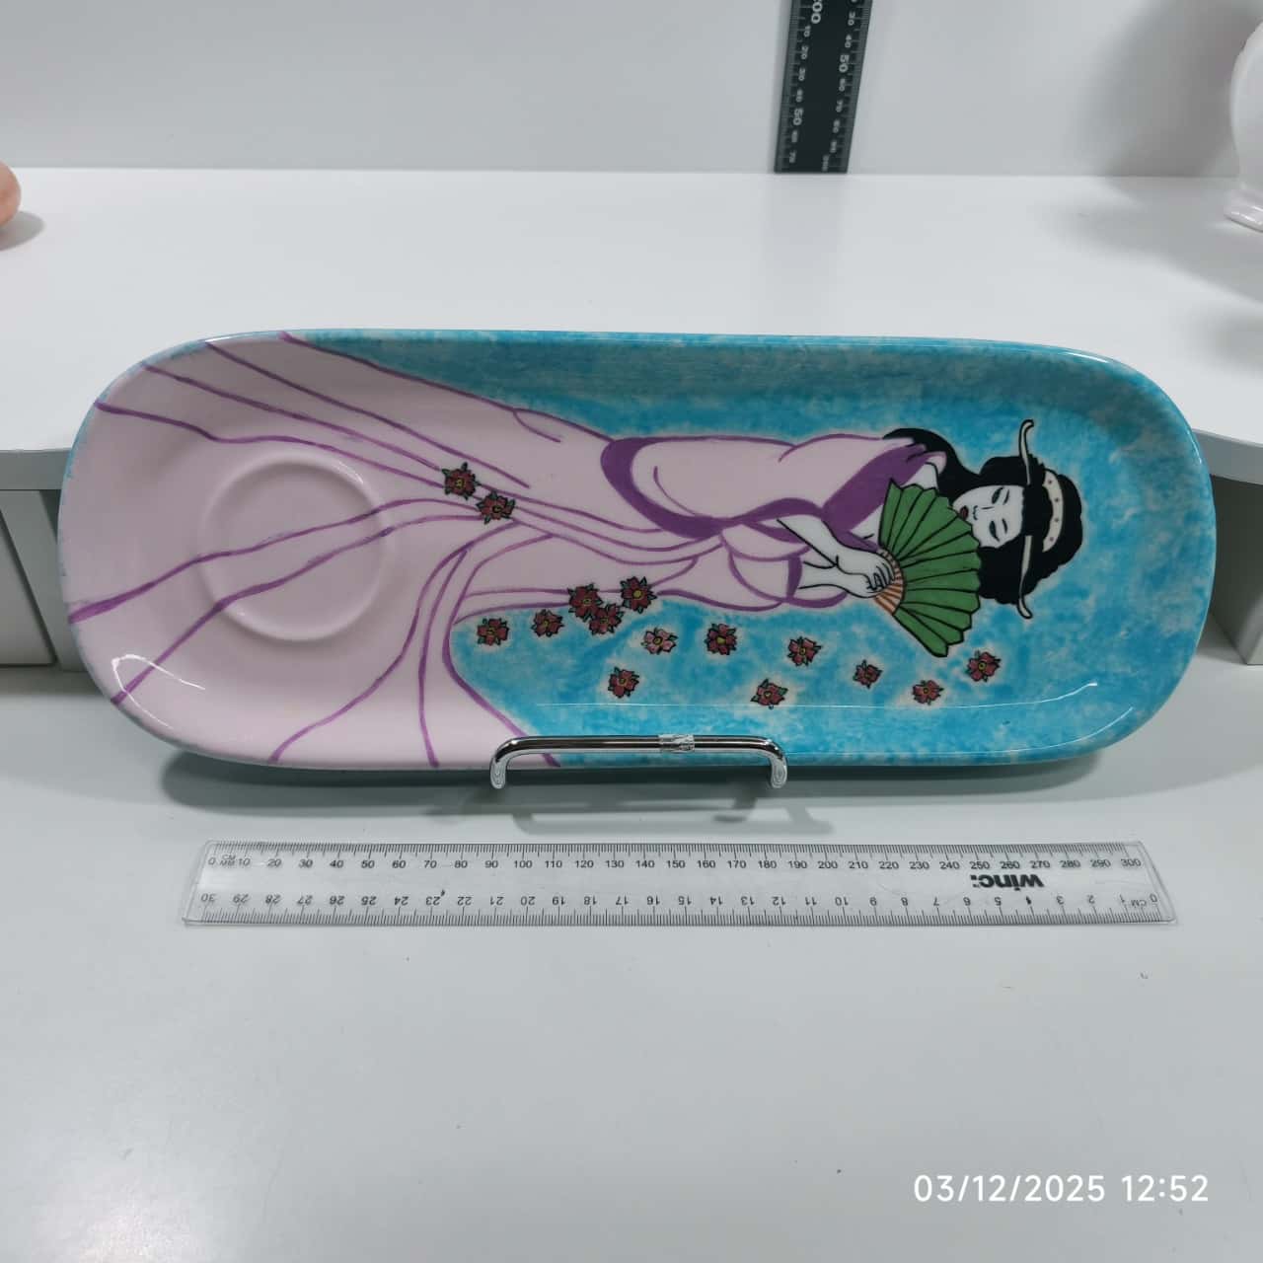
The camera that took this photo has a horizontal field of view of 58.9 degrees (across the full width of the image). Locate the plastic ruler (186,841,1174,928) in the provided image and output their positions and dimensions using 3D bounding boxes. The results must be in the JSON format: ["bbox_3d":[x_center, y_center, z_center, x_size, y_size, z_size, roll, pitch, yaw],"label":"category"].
[{"bbox_3d":[0.014,0.081,0.360,0.310,0.003,0.030,0,45,0],"label":"plastic ruler"}]

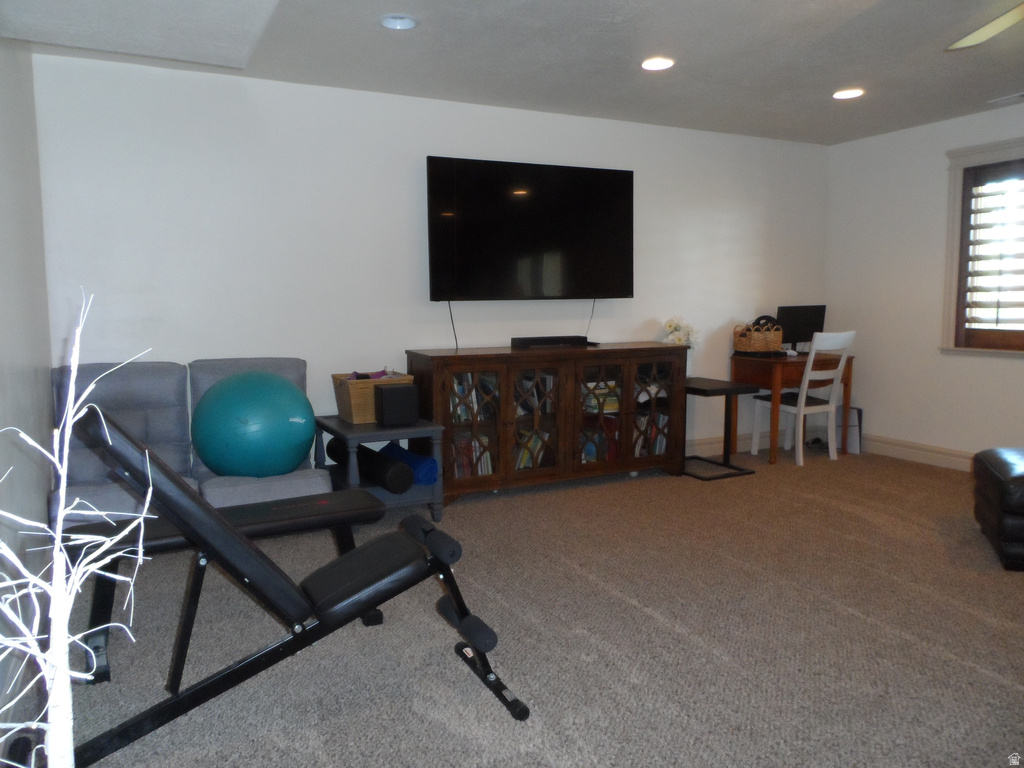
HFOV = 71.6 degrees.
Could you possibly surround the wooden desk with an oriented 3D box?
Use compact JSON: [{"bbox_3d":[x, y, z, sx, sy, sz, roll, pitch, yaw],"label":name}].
[{"bbox_3d":[2.149,0.168,5.446,0.796,0.767,0.462,-3,7,-24],"label":"wooden desk"}]

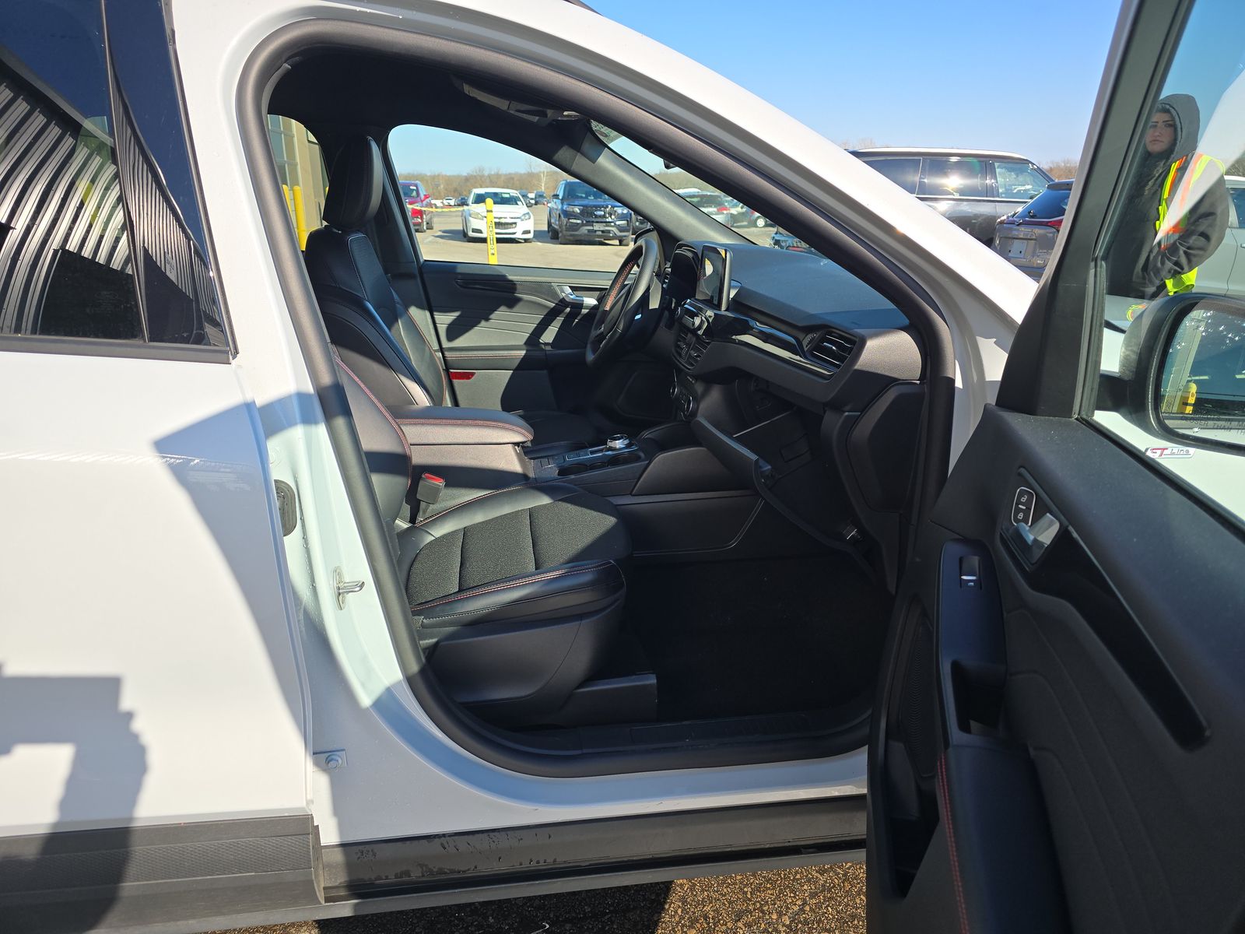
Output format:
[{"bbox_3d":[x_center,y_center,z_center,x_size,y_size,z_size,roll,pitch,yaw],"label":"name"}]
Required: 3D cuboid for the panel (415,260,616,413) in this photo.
[{"bbox_3d":[-0.173,-0.342,2.622,0.880,0.620,0.120,-3,18,-6],"label":"panel"}]

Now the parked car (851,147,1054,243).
[{"bbox_3d":[4.930,-3.566,11.774,4.950,1.790,1.960,-3,18,-6],"label":"parked car"}]

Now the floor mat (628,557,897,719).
[{"bbox_3d":[0.285,0.362,1.766,0.640,0.100,0.500,-3,18,-6],"label":"floor mat"}]

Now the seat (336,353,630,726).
[{"bbox_3d":[-0.349,-0.087,1.535,0.760,1.070,0.540,-3,18,-6],"label":"seat"}]

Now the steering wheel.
[{"bbox_3d":[0.017,-0.435,2.253,0.110,0.375,0.375,24,13,-14],"label":"steering wheel"}]

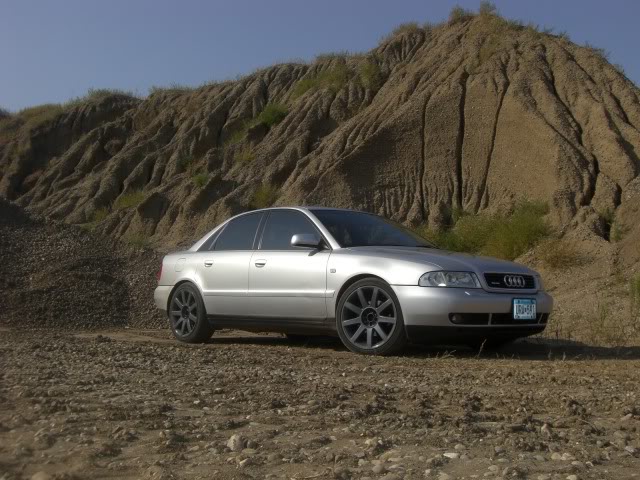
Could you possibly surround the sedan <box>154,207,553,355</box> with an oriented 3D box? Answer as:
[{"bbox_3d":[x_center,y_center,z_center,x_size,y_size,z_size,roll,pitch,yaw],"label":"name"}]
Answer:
[{"bbox_3d":[0.105,0.349,8.508,1.770,1.390,4.480,5,-6,-43],"label":"sedan"}]

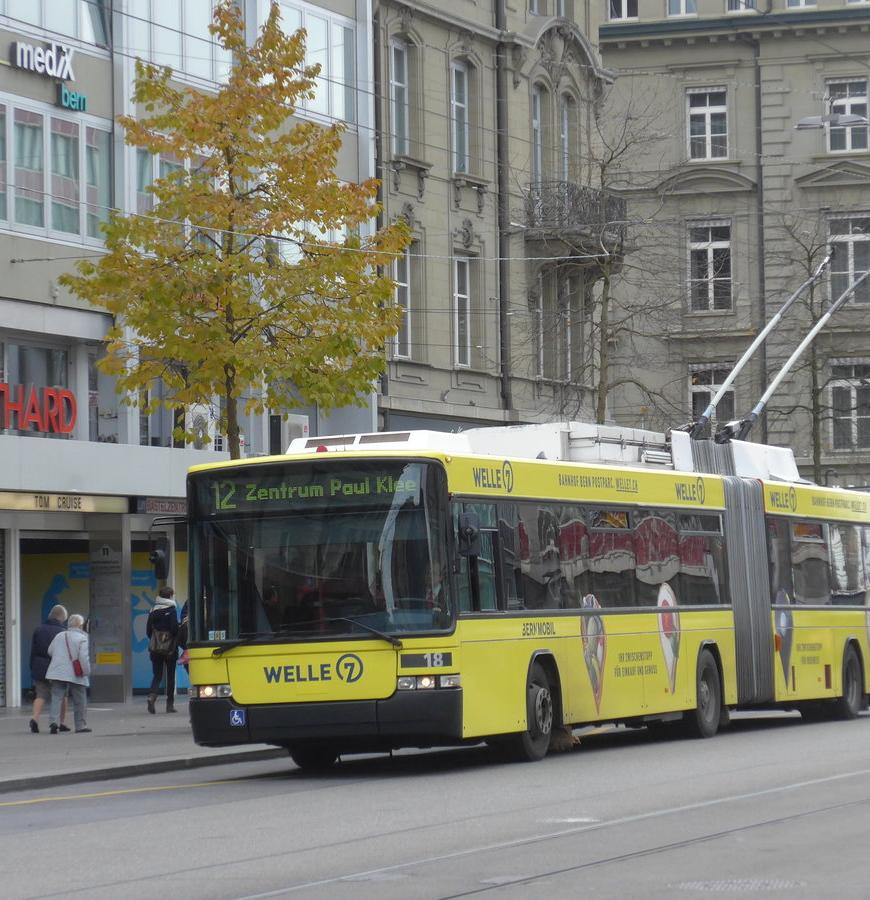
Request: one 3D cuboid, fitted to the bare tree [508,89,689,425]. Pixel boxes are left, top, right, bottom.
[{"bbox_3d":[2.378,-0.800,59.000,2.800,8.900,2.800,-2,-2,19],"label":"bare tree"}]

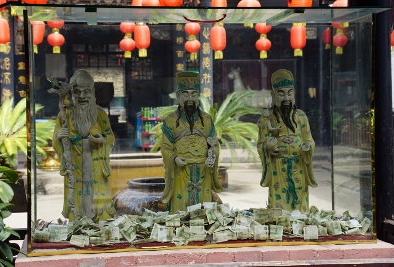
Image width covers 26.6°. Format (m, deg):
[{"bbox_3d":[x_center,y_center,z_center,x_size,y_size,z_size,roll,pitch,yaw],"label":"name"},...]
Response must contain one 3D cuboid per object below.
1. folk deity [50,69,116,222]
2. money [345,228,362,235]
[{"bbox_3d":[-0.549,0.070,4.000,0.310,0.740,0.220,-1,1,-7],"label":"folk deity"},{"bbox_3d":[0.732,0.459,3.900,0.070,0.025,0.045,-1,1,-8],"label":"money"}]

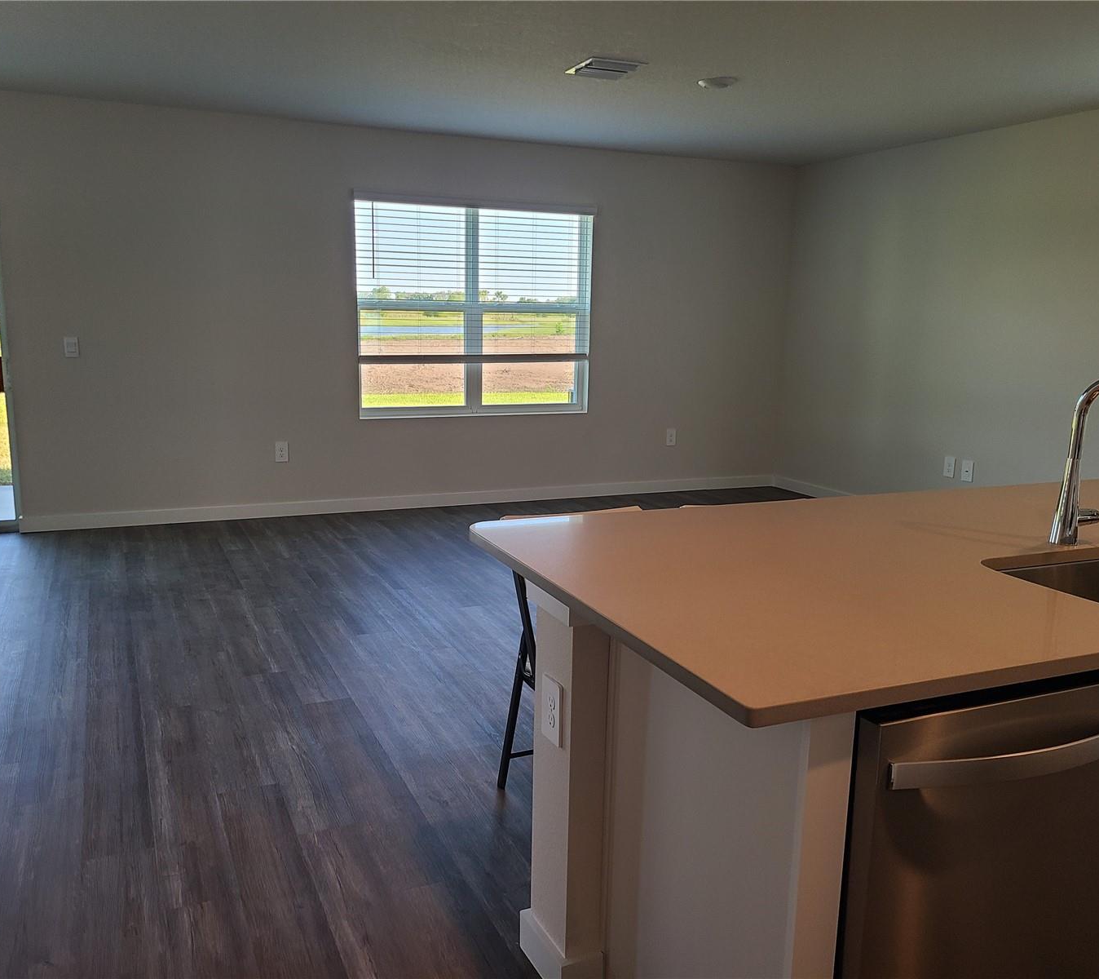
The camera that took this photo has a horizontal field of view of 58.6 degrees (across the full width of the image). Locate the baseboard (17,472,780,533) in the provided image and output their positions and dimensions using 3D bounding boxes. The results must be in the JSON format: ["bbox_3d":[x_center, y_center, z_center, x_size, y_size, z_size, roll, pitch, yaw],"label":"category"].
[{"bbox_3d":[-0.700,0.076,7.285,5.733,0.097,0.016,-3,11,-23],"label":"baseboard"}]

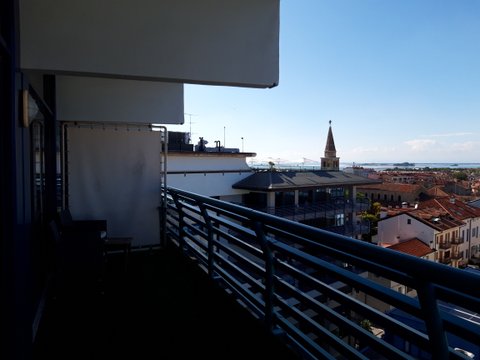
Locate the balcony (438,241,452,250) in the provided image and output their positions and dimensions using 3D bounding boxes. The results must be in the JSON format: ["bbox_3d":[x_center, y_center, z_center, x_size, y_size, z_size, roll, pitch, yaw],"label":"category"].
[{"bbox_3d":[41.658,13.373,73.001,3.200,1.200,1.300,-2,3,-40],"label":"balcony"}]

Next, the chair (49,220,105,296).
[{"bbox_3d":[-1.999,0.917,4.455,0.610,0.860,0.580,-1,3,-23],"label":"chair"}]

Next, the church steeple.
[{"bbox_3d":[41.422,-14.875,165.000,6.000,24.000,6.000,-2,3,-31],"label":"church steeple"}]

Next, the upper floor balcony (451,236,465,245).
[{"bbox_3d":[47.349,13.114,78.301,3.200,1.200,1.300,-2,3,-40],"label":"upper floor balcony"}]

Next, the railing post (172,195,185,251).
[{"bbox_3d":[-1.049,0.740,6.042,0.180,0.970,0.070,-1,3,-23],"label":"railing post"}]

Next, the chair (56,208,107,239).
[{"bbox_3d":[-2.408,0.866,5.574,0.610,0.860,0.580,-1,3,-23],"label":"chair"}]

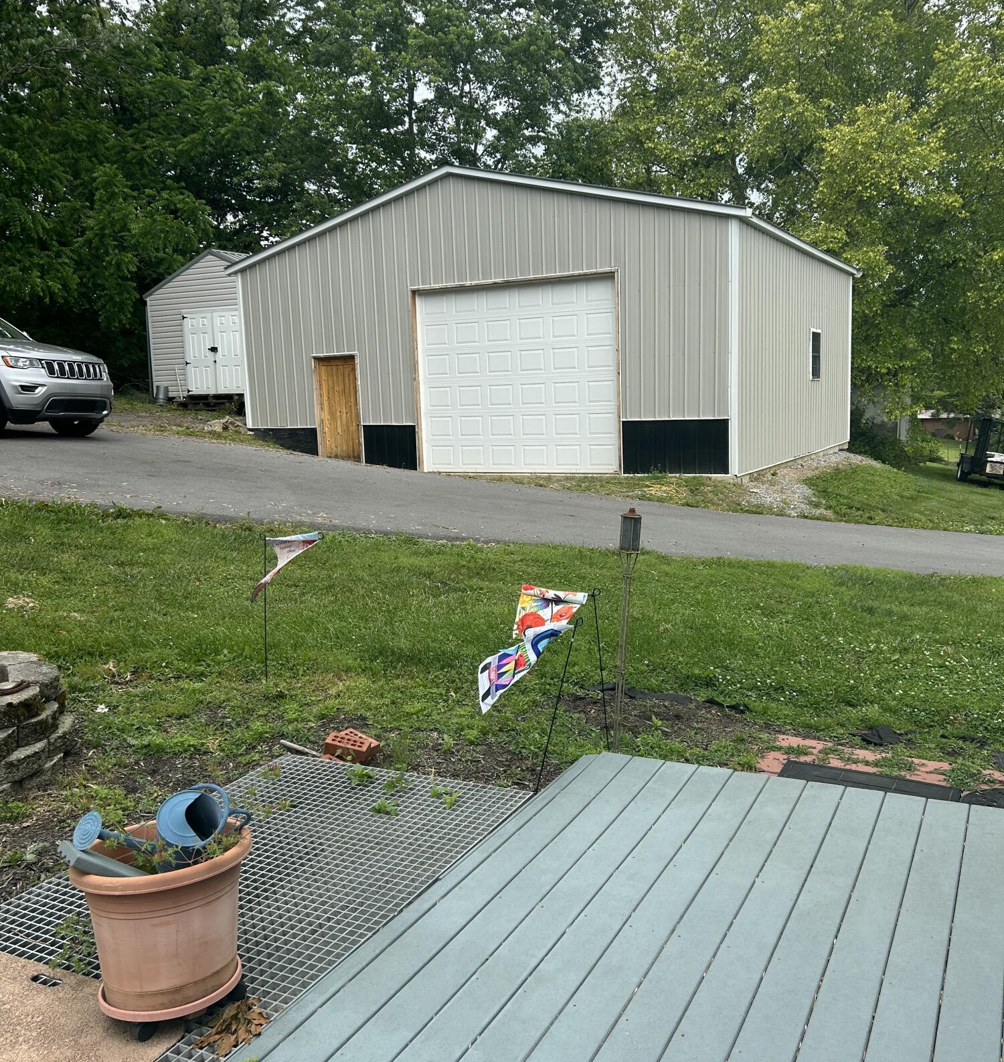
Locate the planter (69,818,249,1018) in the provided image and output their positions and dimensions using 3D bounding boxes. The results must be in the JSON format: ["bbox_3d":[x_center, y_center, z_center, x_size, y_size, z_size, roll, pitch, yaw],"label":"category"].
[{"bbox_3d":[-0.905,1.043,2.725,0.460,0.380,0.460,-5,8,-20],"label":"planter"}]

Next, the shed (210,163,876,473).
[{"bbox_3d":[1.453,-3.973,20.381,9.660,4.970,9.450,2,9,28],"label":"shed"}]

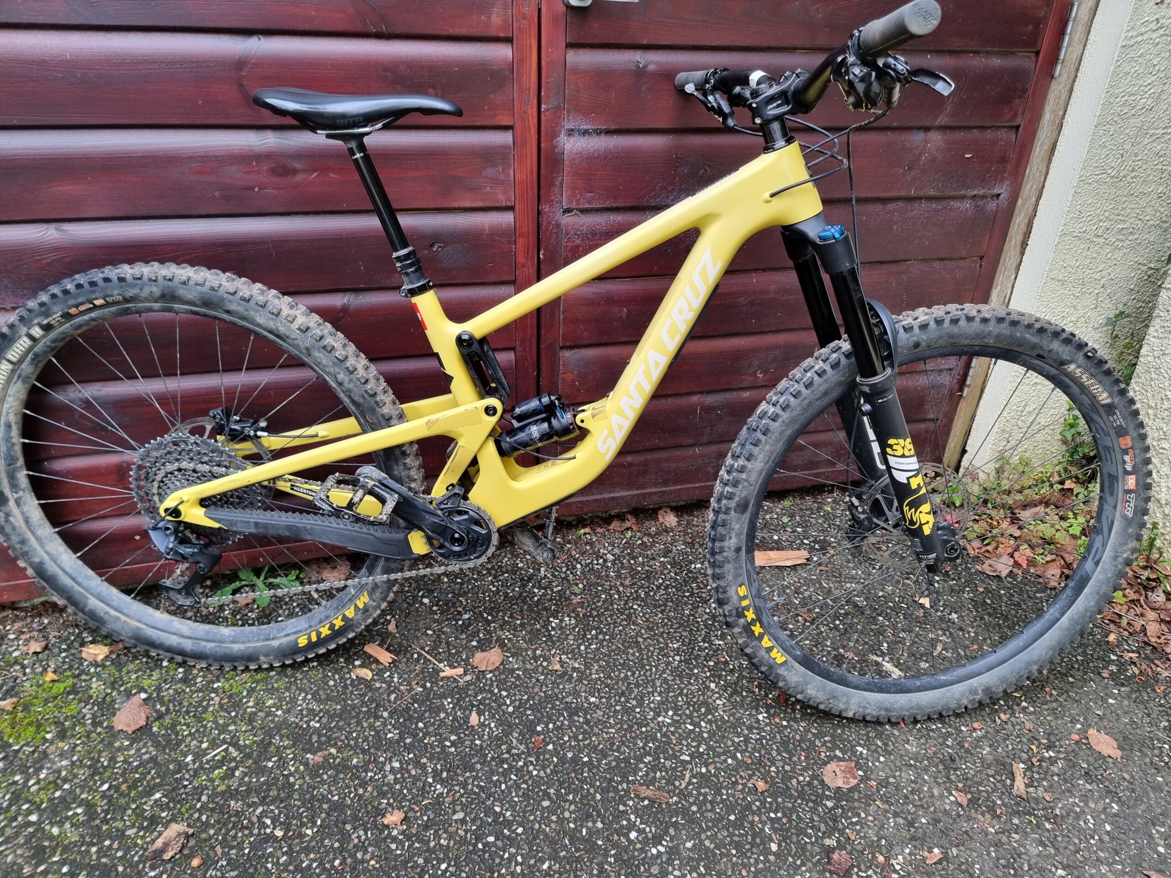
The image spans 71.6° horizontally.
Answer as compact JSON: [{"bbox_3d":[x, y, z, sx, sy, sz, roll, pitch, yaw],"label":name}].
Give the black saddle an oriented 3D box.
[{"bbox_3d":[-0.301,-0.442,1.106,0.268,0.060,0.142,3,25,0],"label":"black saddle"}]

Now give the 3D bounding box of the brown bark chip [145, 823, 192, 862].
[{"bbox_3d":[-0.608,0.592,1.189,0.037,0.013,0.056,11,30,15],"label":"brown bark chip"}]

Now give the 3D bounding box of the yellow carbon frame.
[{"bbox_3d":[-0.166,-0.131,1.224,0.973,0.657,0.165,4,25,1],"label":"yellow carbon frame"}]

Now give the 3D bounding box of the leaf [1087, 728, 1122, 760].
[{"bbox_3d":[0.921,0.541,1.439,0.049,0.012,0.059,-24,39,-39],"label":"leaf"}]

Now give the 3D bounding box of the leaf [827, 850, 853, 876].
[{"bbox_3d":[0.376,0.627,1.200,0.031,0.013,0.043,16,31,22],"label":"leaf"}]

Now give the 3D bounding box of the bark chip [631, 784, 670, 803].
[{"bbox_3d":[0.102,0.560,1.279,0.062,0.009,0.017,12,30,17],"label":"bark chip"}]

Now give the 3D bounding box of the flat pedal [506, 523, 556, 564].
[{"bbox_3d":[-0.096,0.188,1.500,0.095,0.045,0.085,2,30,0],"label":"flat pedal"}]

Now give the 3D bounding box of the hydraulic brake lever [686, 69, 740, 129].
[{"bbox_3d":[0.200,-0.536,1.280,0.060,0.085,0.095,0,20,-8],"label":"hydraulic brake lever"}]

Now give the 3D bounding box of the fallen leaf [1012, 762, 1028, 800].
[{"bbox_3d":[0.720,0.567,1.344,0.021,0.014,0.075,13,30,18],"label":"fallen leaf"}]

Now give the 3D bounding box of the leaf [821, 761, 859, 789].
[{"bbox_3d":[0.423,0.555,1.340,0.061,0.010,0.054,2,28,-2],"label":"leaf"}]

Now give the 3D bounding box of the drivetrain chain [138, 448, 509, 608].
[{"bbox_3d":[-0.432,0.170,1.351,0.580,0.270,0.045,3,25,0],"label":"drivetrain chain"}]

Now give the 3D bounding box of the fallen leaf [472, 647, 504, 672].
[{"bbox_3d":[-0.180,0.415,1.534,0.070,0.014,0.055,-17,34,-32],"label":"fallen leaf"}]

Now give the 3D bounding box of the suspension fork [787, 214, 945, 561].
[{"bbox_3d":[0.439,-0.072,1.229,0.105,0.590,0.185,-24,22,1],"label":"suspension fork"}]

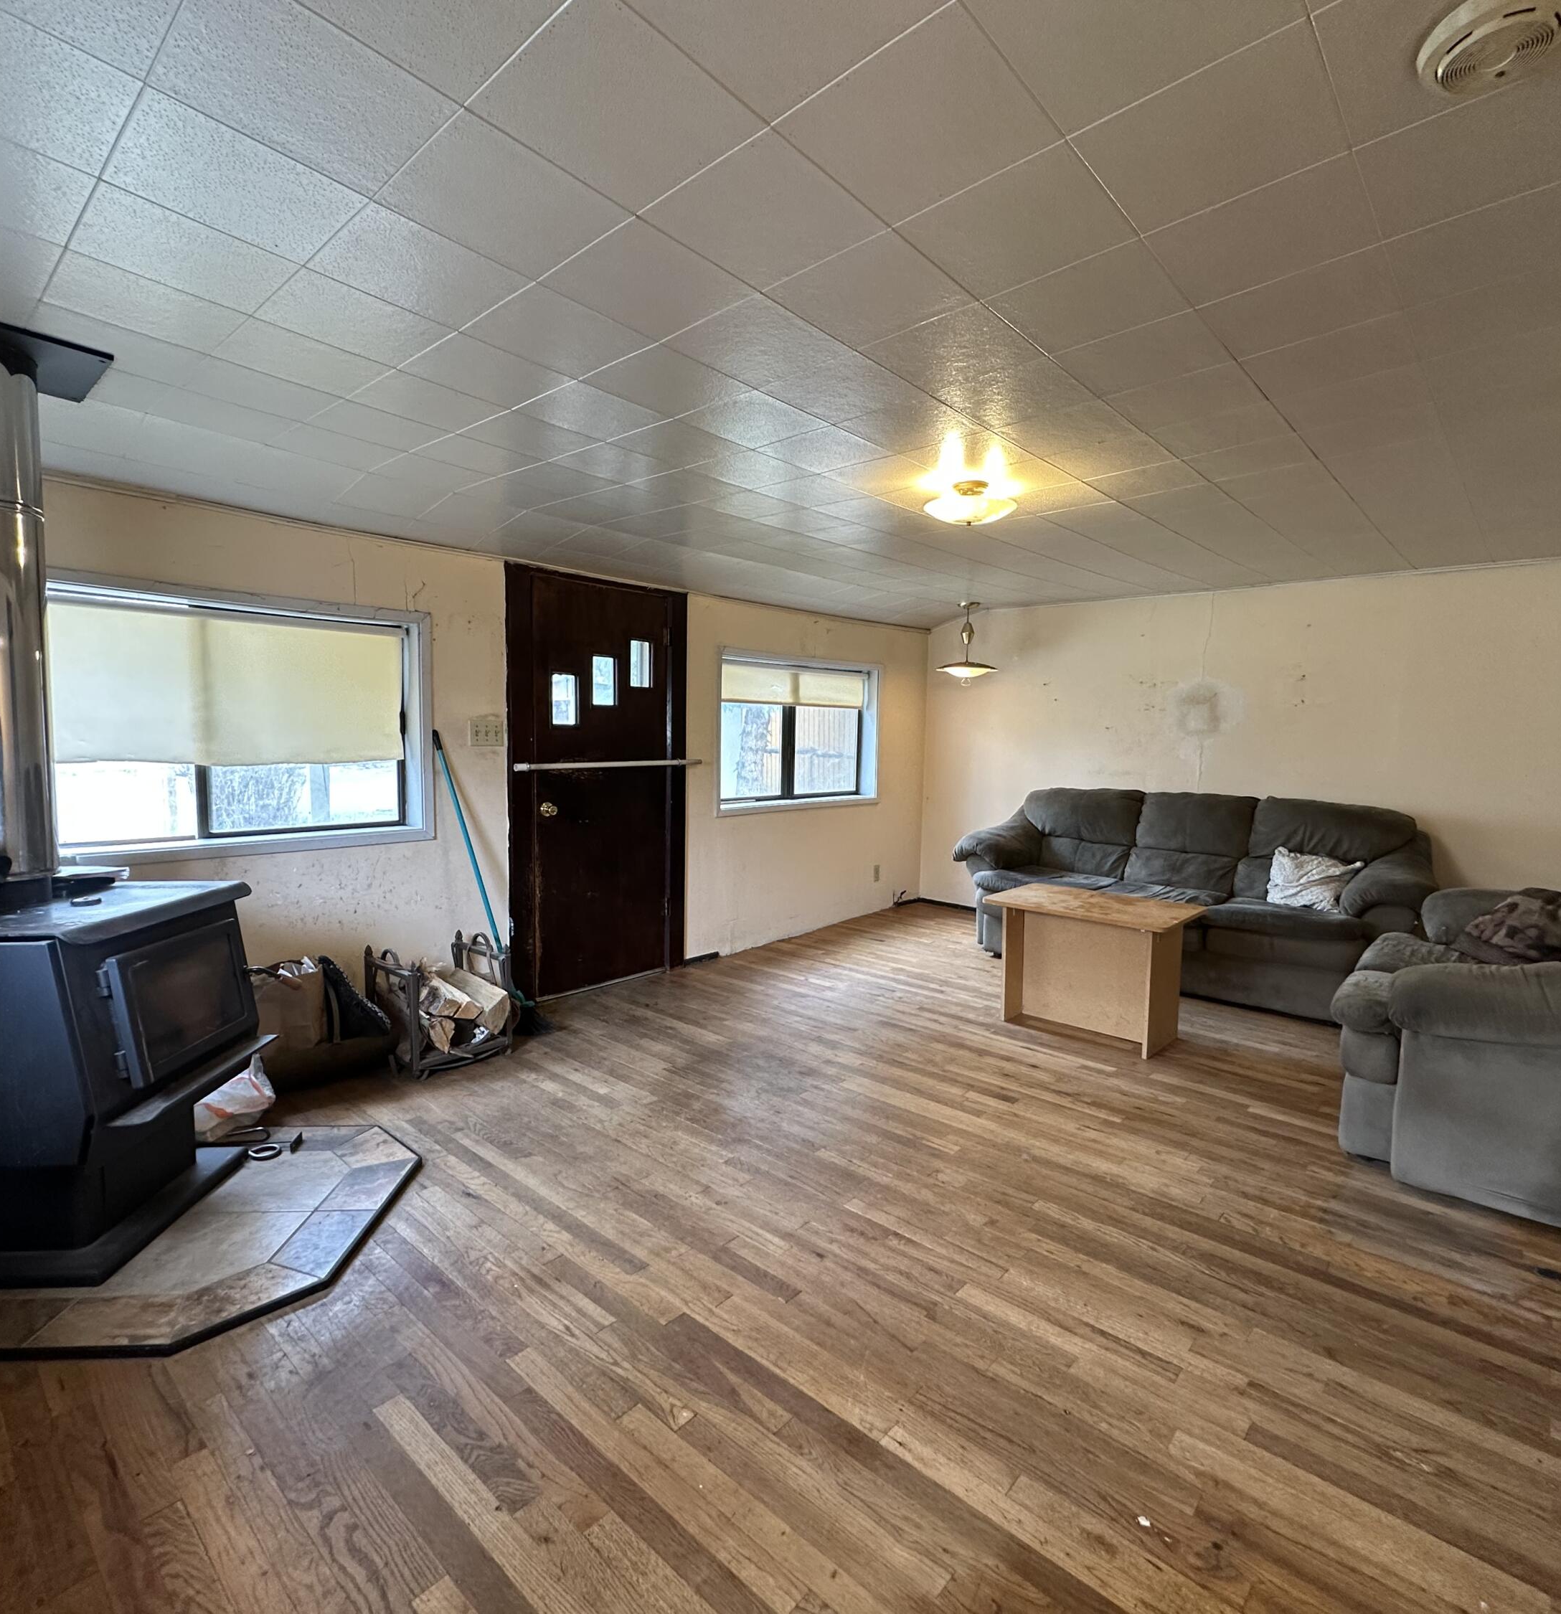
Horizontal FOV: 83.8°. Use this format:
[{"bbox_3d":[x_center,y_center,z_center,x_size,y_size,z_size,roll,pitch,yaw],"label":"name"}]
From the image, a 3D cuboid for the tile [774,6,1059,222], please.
[{"bbox_3d":[0.202,-0.989,1.263,0.300,0.020,0.300,2,2,42],"label":"tile"}]

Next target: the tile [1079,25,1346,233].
[{"bbox_3d":[0.641,-0.995,1.296,0.307,0.020,0.307,3,4,42],"label":"tile"}]

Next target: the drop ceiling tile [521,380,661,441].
[{"bbox_3d":[-0.493,-1.054,2.308,0.300,0.020,0.300,5,5,42],"label":"drop ceiling tile"}]

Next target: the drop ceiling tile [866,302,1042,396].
[{"bbox_3d":[0.386,-1.012,1.927,0.305,0.025,0.305,5,6,42],"label":"drop ceiling tile"}]

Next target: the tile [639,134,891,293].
[{"bbox_3d":[-0.023,-0.999,1.468,0.300,0.020,0.300,3,3,42],"label":"tile"}]

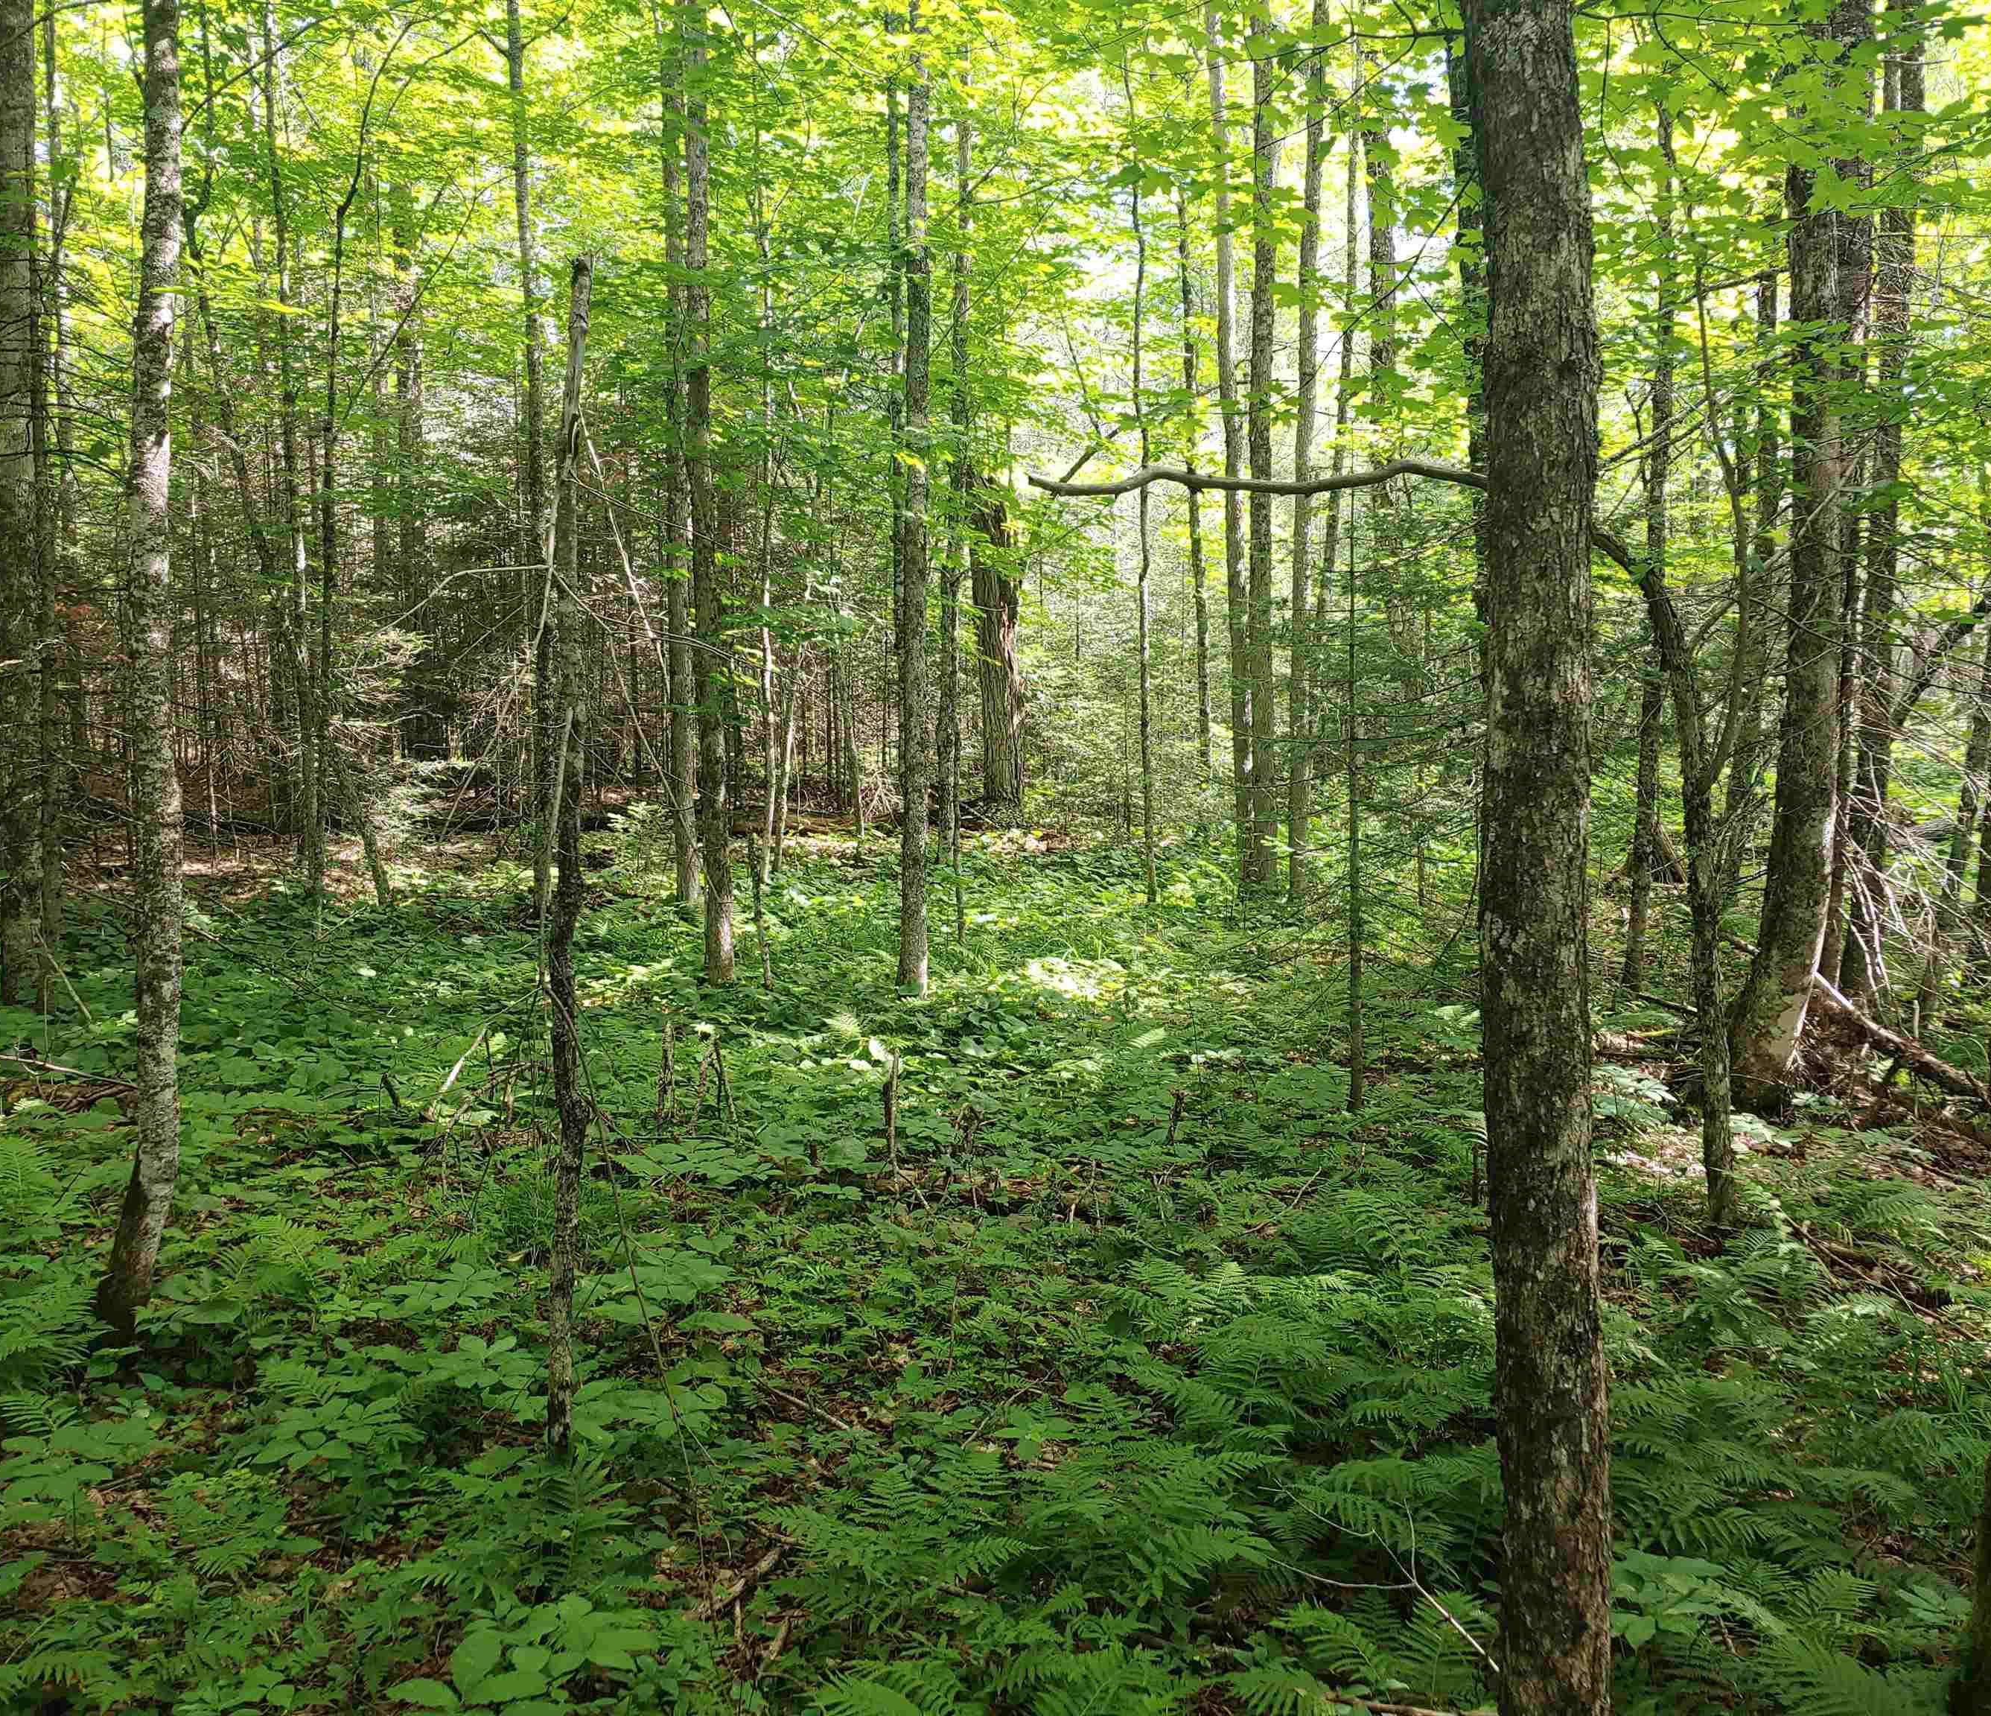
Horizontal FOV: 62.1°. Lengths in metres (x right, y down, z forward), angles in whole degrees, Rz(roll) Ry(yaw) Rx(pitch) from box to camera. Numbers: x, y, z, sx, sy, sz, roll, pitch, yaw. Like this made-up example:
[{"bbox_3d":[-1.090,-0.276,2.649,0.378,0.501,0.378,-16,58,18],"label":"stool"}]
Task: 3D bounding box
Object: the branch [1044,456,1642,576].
[{"bbox_3d":[0.941,-0.957,4.603,1.709,0.313,0.280,0,5,1],"label":"branch"}]

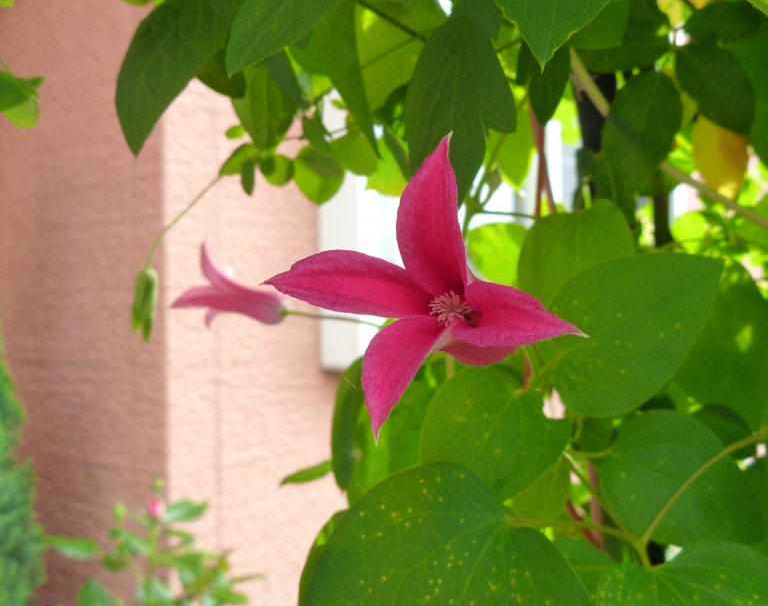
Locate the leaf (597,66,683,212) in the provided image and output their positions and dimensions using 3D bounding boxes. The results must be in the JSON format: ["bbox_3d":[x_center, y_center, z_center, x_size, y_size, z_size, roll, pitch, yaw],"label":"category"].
[{"bbox_3d":[0.145,-0.092,0.470,0.048,0.081,0.025,-1,0,9],"label":"leaf"}]

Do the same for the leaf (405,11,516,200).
[{"bbox_3d":[0.035,-0.090,0.380,0.051,0.087,0.028,-1,0,0],"label":"leaf"}]

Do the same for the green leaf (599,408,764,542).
[{"bbox_3d":[0.130,0.077,0.360,0.071,0.061,0.030,-1,0,12],"label":"green leaf"}]

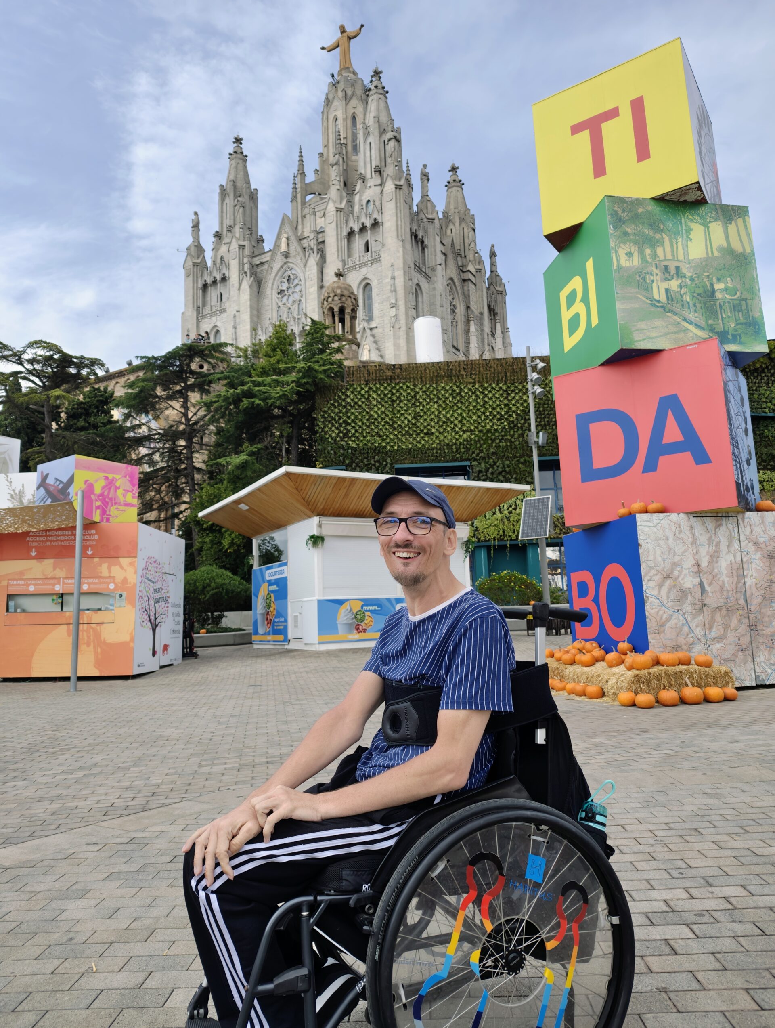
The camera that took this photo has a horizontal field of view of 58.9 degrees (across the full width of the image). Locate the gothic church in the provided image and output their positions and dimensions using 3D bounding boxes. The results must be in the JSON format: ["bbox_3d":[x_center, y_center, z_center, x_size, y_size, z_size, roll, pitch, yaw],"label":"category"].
[{"bbox_3d":[-4.027,-34.006,79.141,26.190,50.706,26.190,-7,-10,30],"label":"gothic church"}]

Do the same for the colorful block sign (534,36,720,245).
[{"bbox_3d":[3.489,-4.801,9.836,2.000,2.000,2.000,-8,-10,34],"label":"colorful block sign"}]

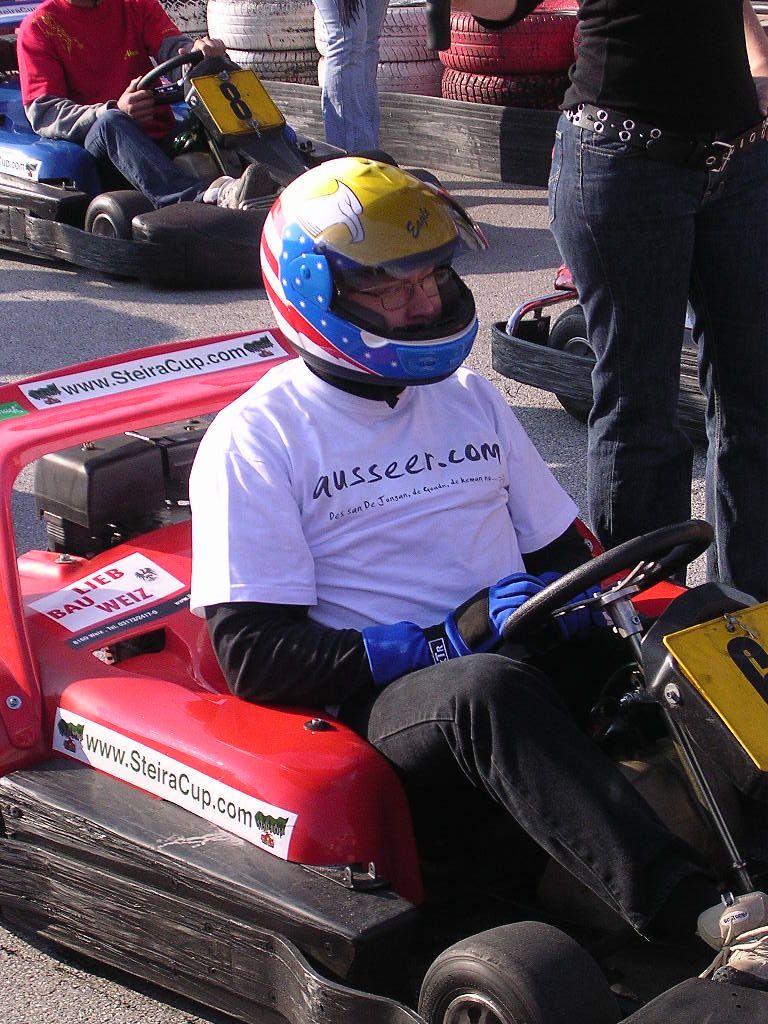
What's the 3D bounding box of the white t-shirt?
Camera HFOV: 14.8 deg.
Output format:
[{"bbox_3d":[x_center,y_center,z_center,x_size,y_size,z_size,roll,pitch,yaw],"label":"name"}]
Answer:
[{"bbox_3d":[-0.010,0.005,4.262,0.340,0.440,0.550,12,18,40],"label":"white t-shirt"}]

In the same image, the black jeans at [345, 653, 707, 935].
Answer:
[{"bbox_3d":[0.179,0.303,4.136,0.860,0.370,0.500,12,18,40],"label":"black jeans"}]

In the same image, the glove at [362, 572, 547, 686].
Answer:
[{"bbox_3d":[0.102,0.160,4.019,0.230,0.115,0.110,-15,14,2],"label":"glove"}]

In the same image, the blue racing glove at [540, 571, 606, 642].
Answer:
[{"bbox_3d":[0.281,0.142,4.168,0.110,0.115,0.220,-1,23,-4],"label":"blue racing glove"}]

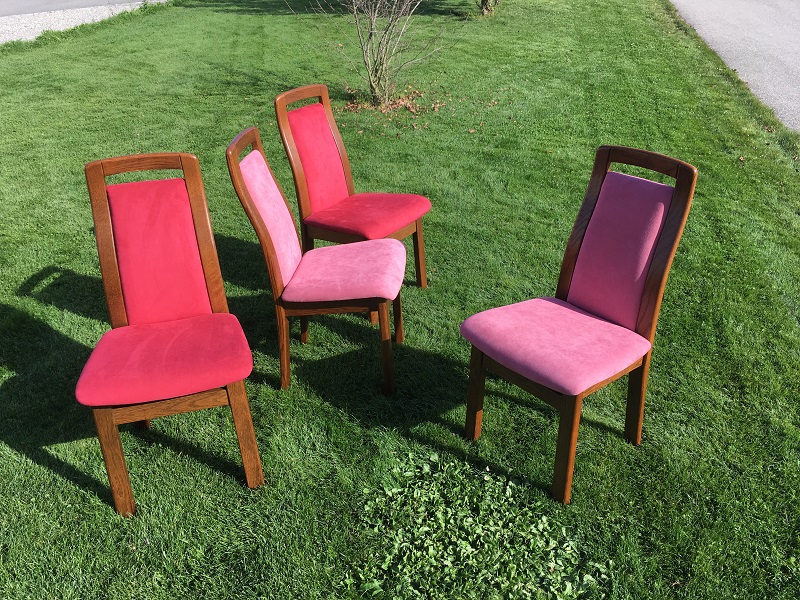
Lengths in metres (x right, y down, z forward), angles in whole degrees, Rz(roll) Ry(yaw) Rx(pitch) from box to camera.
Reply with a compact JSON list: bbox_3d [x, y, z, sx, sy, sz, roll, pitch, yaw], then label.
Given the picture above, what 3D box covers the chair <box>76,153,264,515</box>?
[{"bbox_3d":[-0.763,0.091,2.201,0.490,1.000,0.615,-8,29,-14],"label":"chair"}]

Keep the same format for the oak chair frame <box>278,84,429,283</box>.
[{"bbox_3d":[-0.219,-0.483,3.268,0.615,1.000,0.490,18,34,31],"label":"oak chair frame"}]

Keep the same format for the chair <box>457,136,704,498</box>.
[{"bbox_3d":[0.576,0.060,2.216,0.615,1.000,0.490,-22,34,-32],"label":"chair"}]

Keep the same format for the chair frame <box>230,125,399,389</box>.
[{"bbox_3d":[-0.285,-0.159,2.666,0.615,1.000,0.490,2,28,6],"label":"chair frame"}]

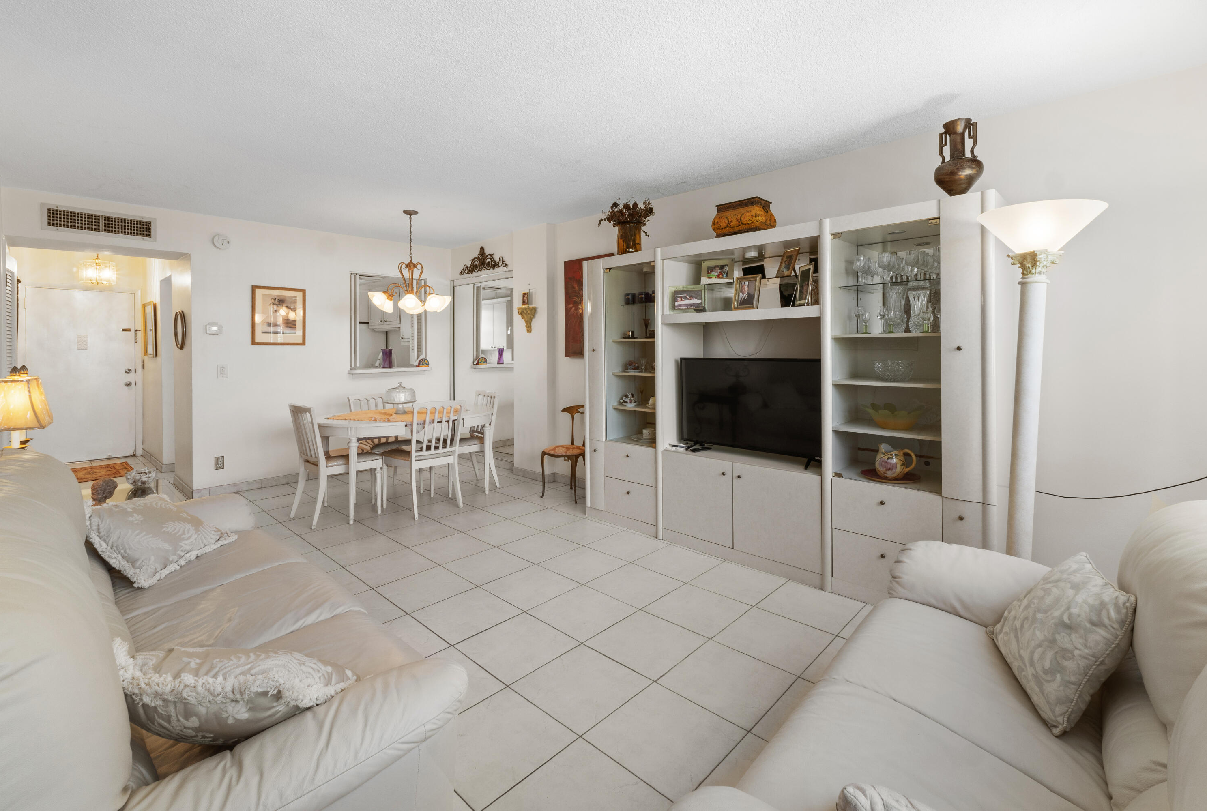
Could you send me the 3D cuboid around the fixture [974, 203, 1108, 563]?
[{"bbox_3d":[1.702,0.130,2.040,0.390,1.840,0.390,4,6,43],"label":"fixture"}]

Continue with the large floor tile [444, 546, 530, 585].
[{"bbox_3d":[-0.685,0.964,3.038,0.390,0.012,0.390,5,8,43],"label":"large floor tile"}]

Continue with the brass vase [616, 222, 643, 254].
[{"bbox_3d":[0.196,-1.256,3.880,0.190,0.280,0.190,0,4,0],"label":"brass vase"}]

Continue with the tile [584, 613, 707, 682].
[{"bbox_3d":[0.193,1.066,2.289,0.403,0.010,0.403,5,8,43],"label":"tile"}]

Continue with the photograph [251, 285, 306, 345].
[{"bbox_3d":[-3.207,-0.879,5.030,0.025,0.572,0.473,5,8,43],"label":"photograph"}]

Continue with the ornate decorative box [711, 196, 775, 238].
[{"bbox_3d":[0.895,-1.167,3.214,0.335,0.225,0.235,4,6,43],"label":"ornate decorative box"}]

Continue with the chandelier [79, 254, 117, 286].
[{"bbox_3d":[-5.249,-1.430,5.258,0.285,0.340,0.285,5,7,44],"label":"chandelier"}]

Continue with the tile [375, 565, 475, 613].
[{"bbox_3d":[-0.984,1.020,2.824,0.403,0.010,0.403,5,8,43],"label":"tile"}]

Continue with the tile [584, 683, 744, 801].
[{"bbox_3d":[0.213,1.121,1.717,0.402,0.012,0.404,5,7,42],"label":"tile"}]

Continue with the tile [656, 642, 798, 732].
[{"bbox_3d":[0.495,1.094,2.011,0.402,0.012,0.404,5,7,42],"label":"tile"}]

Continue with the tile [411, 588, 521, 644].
[{"bbox_3d":[-0.665,1.019,2.475,0.390,0.012,0.390,5,8,43],"label":"tile"}]

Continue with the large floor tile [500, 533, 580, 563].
[{"bbox_3d":[-0.426,0.953,3.419,0.403,0.010,0.403,5,8,43],"label":"large floor tile"}]

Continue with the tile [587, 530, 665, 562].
[{"bbox_3d":[0.167,0.970,3.503,0.415,0.010,0.415,5,7,44],"label":"tile"}]

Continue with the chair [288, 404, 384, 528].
[{"bbox_3d":[-2.223,0.447,4.184,0.470,0.895,0.550,5,7,44],"label":"chair"}]

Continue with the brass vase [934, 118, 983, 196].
[{"bbox_3d":[1.687,-1.161,2.410,0.193,0.352,0.197,-5,7,-43],"label":"brass vase"}]

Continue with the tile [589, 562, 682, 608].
[{"bbox_3d":[0.172,1.006,2.864,0.403,0.010,0.403,5,8,43],"label":"tile"}]

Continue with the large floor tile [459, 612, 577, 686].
[{"bbox_3d":[-0.373,1.044,2.203,0.390,0.012,0.390,5,8,43],"label":"large floor tile"}]

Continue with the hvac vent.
[{"bbox_3d":[-4.037,-1.465,4.084,0.020,0.198,0.668,5,8,43],"label":"hvac vent"}]

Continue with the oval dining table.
[{"bbox_3d":[-1.765,0.463,4.647,1.580,0.755,0.940,-5,7,-42],"label":"oval dining table"}]

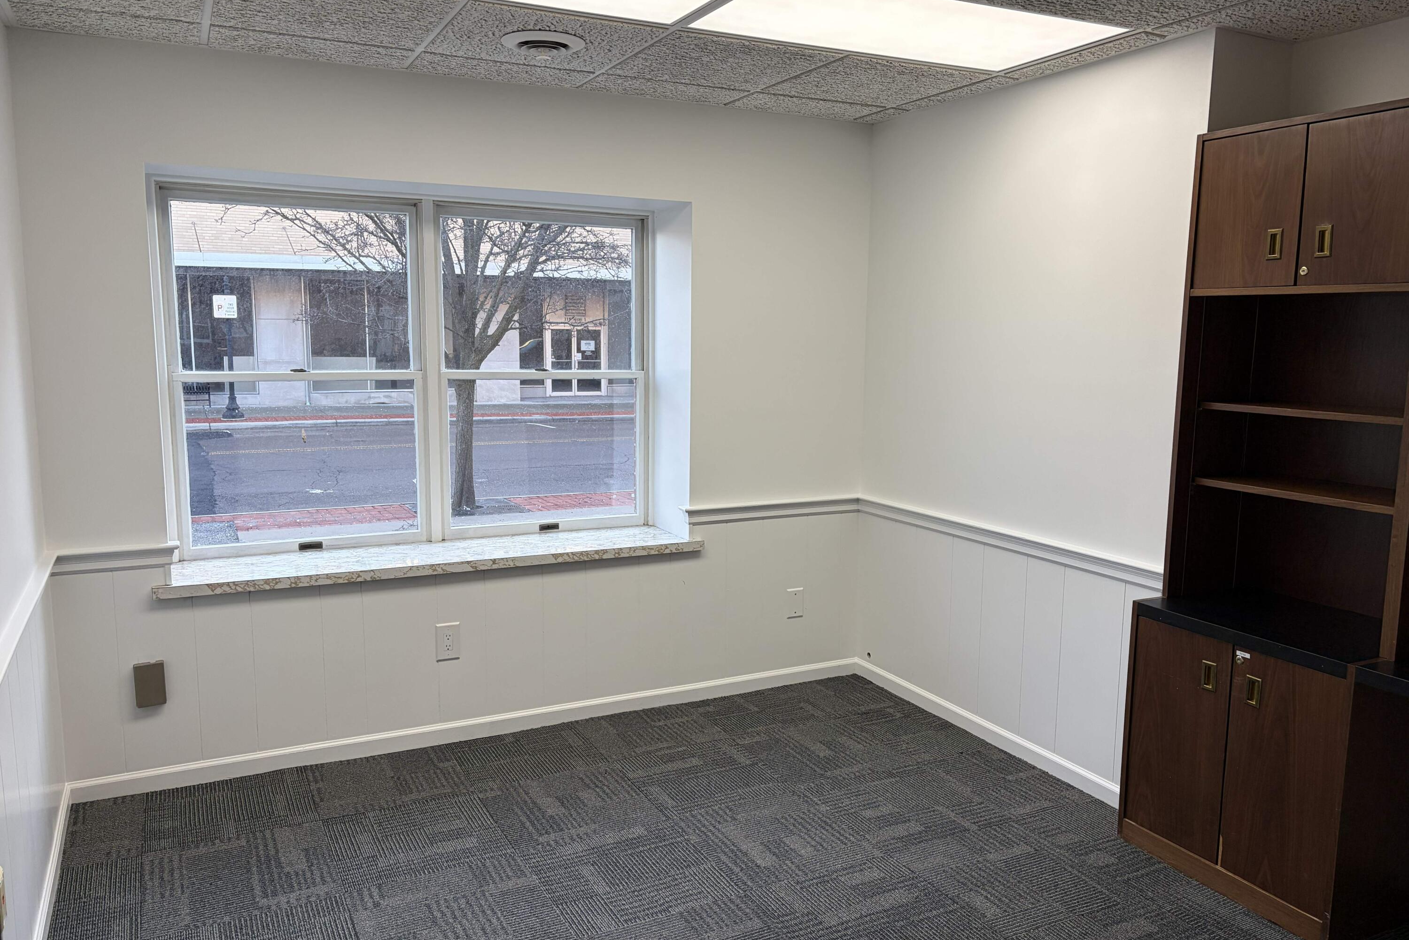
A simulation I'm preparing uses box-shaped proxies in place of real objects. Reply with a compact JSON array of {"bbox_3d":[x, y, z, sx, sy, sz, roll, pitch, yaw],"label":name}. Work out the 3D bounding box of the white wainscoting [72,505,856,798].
[{"bbox_3d":[-0.675,0.629,4.076,3.084,0.772,0.050,-3,9,-26],"label":"white wainscoting"}]

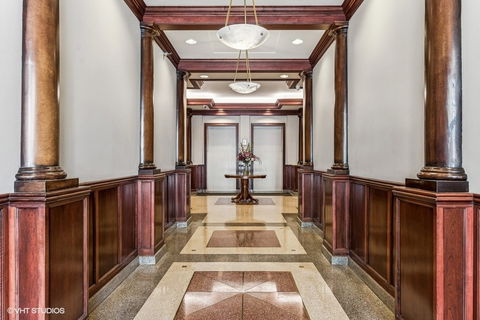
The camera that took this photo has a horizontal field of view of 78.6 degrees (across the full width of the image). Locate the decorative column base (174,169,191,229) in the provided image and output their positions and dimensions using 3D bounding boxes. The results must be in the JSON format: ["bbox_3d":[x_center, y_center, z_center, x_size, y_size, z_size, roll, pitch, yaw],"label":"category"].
[{"bbox_3d":[-1.030,0.680,5.370,0.210,1.040,0.420,0,0,1],"label":"decorative column base"}]

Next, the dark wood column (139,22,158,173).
[{"bbox_3d":[-1.079,-0.687,3.428,0.239,1.710,0.251,0,0,1],"label":"dark wood column"}]

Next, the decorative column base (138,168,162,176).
[{"bbox_3d":[-1.075,0.143,3.520,0.200,0.070,0.290,0,0,1],"label":"decorative column base"}]

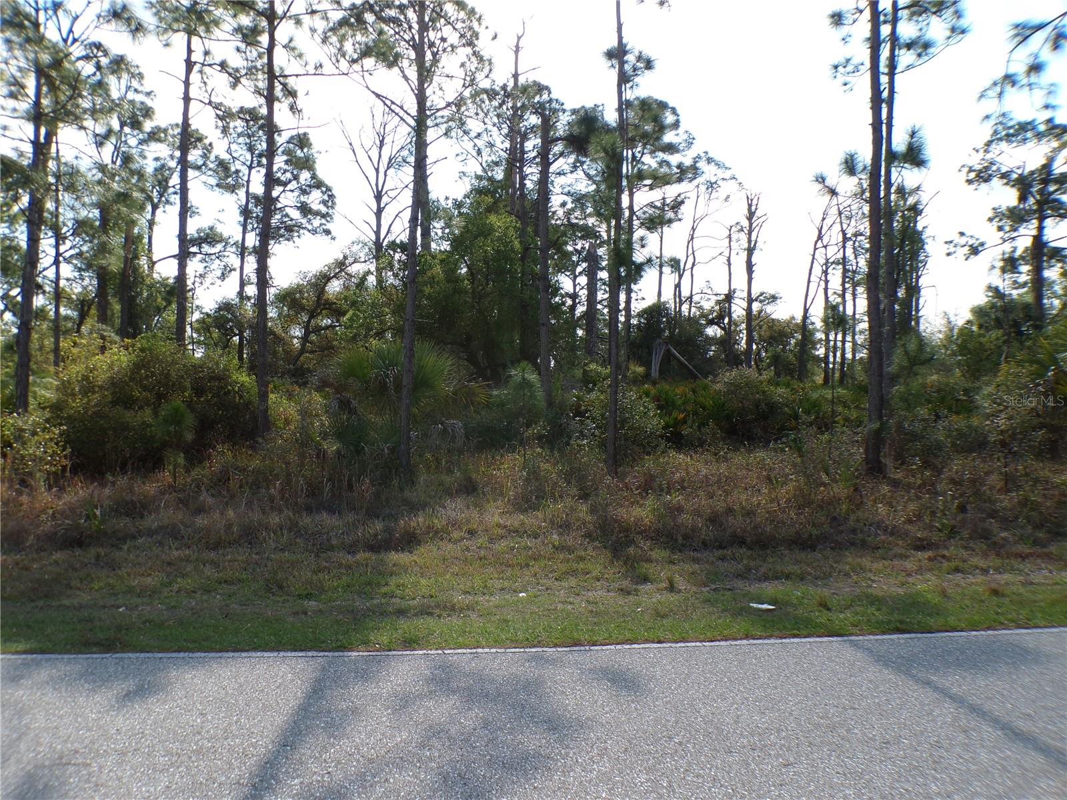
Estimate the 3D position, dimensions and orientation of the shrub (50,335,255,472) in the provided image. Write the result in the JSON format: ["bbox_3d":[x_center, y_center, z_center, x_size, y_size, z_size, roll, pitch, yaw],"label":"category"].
[{"bbox_3d":[-7.098,0.093,13.800,3.600,2.550,2.800,0,1,0],"label":"shrub"}]

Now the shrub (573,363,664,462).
[{"bbox_3d":[1.642,0.294,14.500,1.800,1.900,1.700,0,1,0],"label":"shrub"}]

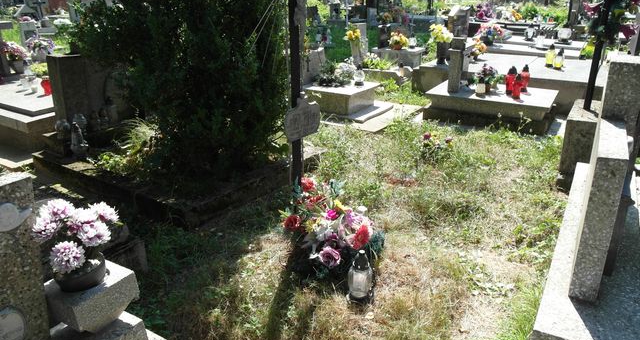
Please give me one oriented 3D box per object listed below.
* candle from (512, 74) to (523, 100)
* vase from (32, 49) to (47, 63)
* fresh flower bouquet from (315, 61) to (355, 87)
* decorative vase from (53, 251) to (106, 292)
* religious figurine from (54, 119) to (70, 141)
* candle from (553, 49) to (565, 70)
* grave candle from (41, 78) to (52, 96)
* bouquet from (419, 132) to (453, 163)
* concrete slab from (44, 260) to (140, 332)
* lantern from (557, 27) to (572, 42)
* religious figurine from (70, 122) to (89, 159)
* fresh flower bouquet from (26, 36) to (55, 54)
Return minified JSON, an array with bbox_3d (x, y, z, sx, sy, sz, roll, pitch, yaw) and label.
[{"bbox_3d":[2.292,-0.969,5.150,0.115,0.270,0.115,0,22,0],"label":"candle"},{"bbox_3d":[-4.109,-1.677,6.500,0.200,0.200,0.200,-13,24,-29],"label":"vase"},{"bbox_3d":[0.206,-1.283,5.830,0.480,0.280,0.380,13,26,29],"label":"fresh flower bouquet"},{"bbox_3d":[-1.000,0.431,1.870,0.200,0.105,0.200,0,22,0],"label":"decorative vase"},{"bbox_3d":[-2.234,-0.351,3.850,0.130,0.205,0.140,13,25,29],"label":"religious figurine"},{"bbox_3d":[3.198,-1.482,5.950,0.130,0.280,0.130,0,22,0],"label":"candle"},{"bbox_3d":[-3.009,-0.911,4.900,0.125,0.210,0.125,0,22,0],"label":"grave candle"},{"bbox_3d":[1.132,-0.221,4.350,0.340,0.300,0.320,0,22,0],"label":"bouquet"},{"bbox_3d":[-0.930,0.490,1.806,0.234,0.114,0.260,12,25,29],"label":"concrete slab"},{"bbox_3d":[4.519,-2.504,8.200,0.260,0.280,0.260,11,24,26],"label":"lantern"},{"bbox_3d":[-2.087,-0.256,3.850,0.150,0.310,0.150,13,25,29],"label":"religious figurine"},{"bbox_3d":[-3.979,-1.769,6.305,0.360,0.250,0.320,-13,26,-29],"label":"fresh flower bouquet"}]

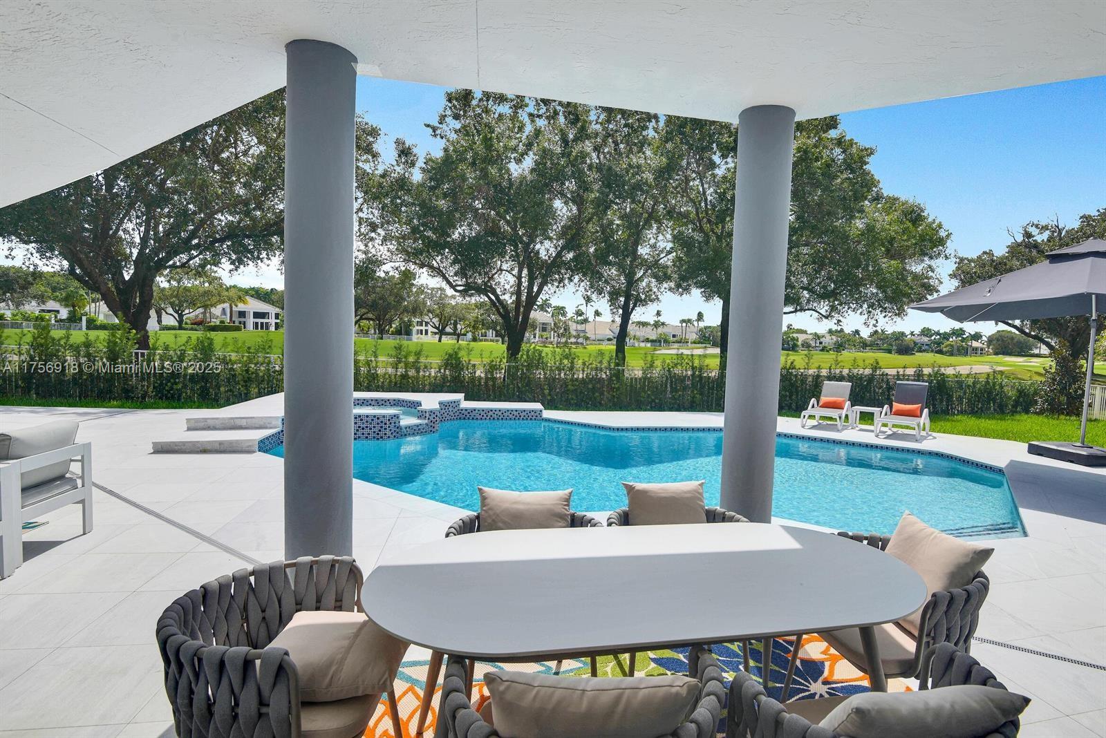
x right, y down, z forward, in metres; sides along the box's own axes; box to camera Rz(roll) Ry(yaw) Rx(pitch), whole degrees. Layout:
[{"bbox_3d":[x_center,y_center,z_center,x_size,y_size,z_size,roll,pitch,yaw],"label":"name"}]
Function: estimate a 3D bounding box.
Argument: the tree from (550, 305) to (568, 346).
[{"bbox_3d":[1.372,-10.870,127.588,3.900,9.740,3.900,2,3,0],"label":"tree"}]

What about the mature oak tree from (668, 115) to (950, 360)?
[{"bbox_3d":[9.505,-4.650,19.253,8.600,10.680,8.200,3,4,26],"label":"mature oak tree"}]

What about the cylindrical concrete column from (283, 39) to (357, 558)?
[{"bbox_3d":[-1.188,-0.084,2.673,0.315,2.935,0.315,2,3,0],"label":"cylindrical concrete column"}]

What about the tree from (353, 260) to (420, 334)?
[{"bbox_3d":[-36.580,-14.561,111.418,16.000,16.490,15.000,1,3,-18],"label":"tree"}]

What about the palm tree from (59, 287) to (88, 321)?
[{"bbox_3d":[-76.903,-9.969,83.701,3.700,6.530,3.700,-1,4,-42],"label":"palm tree"}]

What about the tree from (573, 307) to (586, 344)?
[{"bbox_3d":[6.644,-11.039,129.573,3.200,9.030,3.200,2,3,3],"label":"tree"}]

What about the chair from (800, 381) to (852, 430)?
[{"bbox_3d":[5.723,0.700,10.877,0.680,0.950,1.450,4,4,36],"label":"chair"}]

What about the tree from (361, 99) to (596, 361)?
[{"bbox_3d":[-2.481,-4.755,17.965,8.000,10.930,7.600,1,3,-8],"label":"tree"}]

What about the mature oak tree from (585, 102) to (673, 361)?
[{"bbox_3d":[2.817,-4.967,19.246,4.600,11.320,4.800,2,3,8],"label":"mature oak tree"}]

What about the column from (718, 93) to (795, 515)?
[{"bbox_3d":[1.228,-0.041,3.199,0.315,2.935,0.315,2,3,0],"label":"column"}]

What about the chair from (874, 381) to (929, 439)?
[{"bbox_3d":[6.725,0.776,10.060,0.680,0.950,1.450,4,4,39],"label":"chair"}]

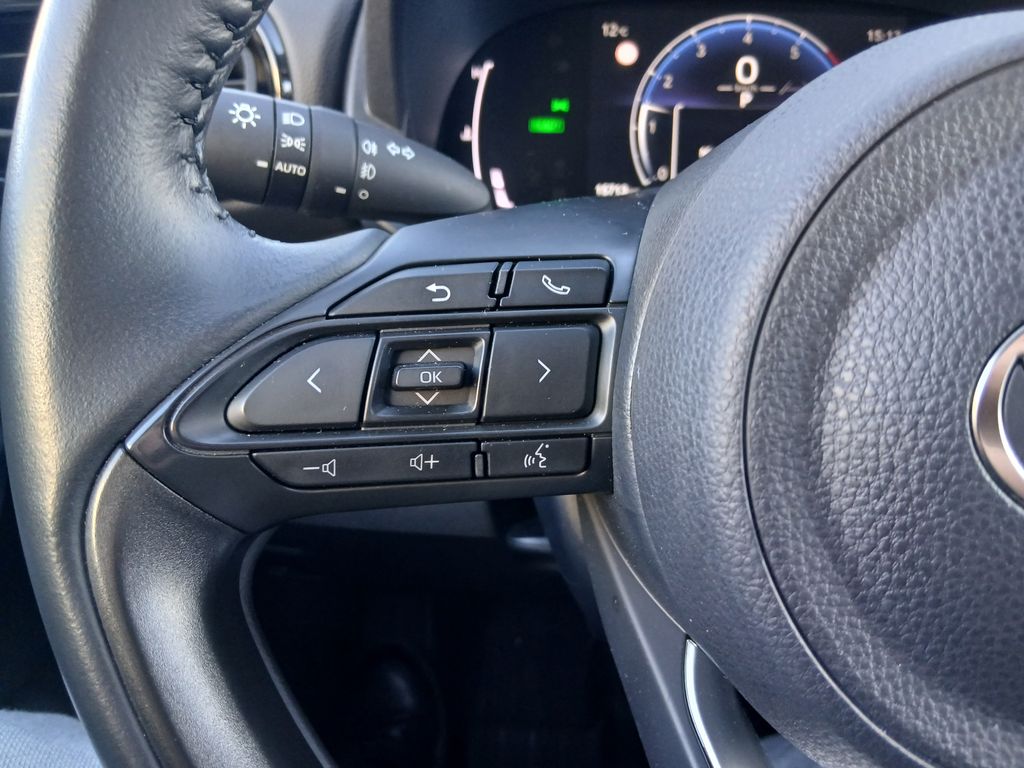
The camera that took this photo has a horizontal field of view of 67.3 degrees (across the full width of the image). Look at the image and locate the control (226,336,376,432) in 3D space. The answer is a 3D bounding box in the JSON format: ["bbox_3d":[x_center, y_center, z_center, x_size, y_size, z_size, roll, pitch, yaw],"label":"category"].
[{"bbox_3d":[-0.039,0.000,0.145,0.028,0.017,0.008,-2,8,-4],"label":"control"}]

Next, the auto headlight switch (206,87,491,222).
[{"bbox_3d":[-0.042,-0.055,0.199,0.079,0.029,0.028,4,4,-25],"label":"auto headlight switch"}]

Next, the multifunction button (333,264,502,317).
[{"bbox_3d":[-0.018,-0.018,0.143,0.031,0.009,0.007,-2,8,-4],"label":"multifunction button"}]

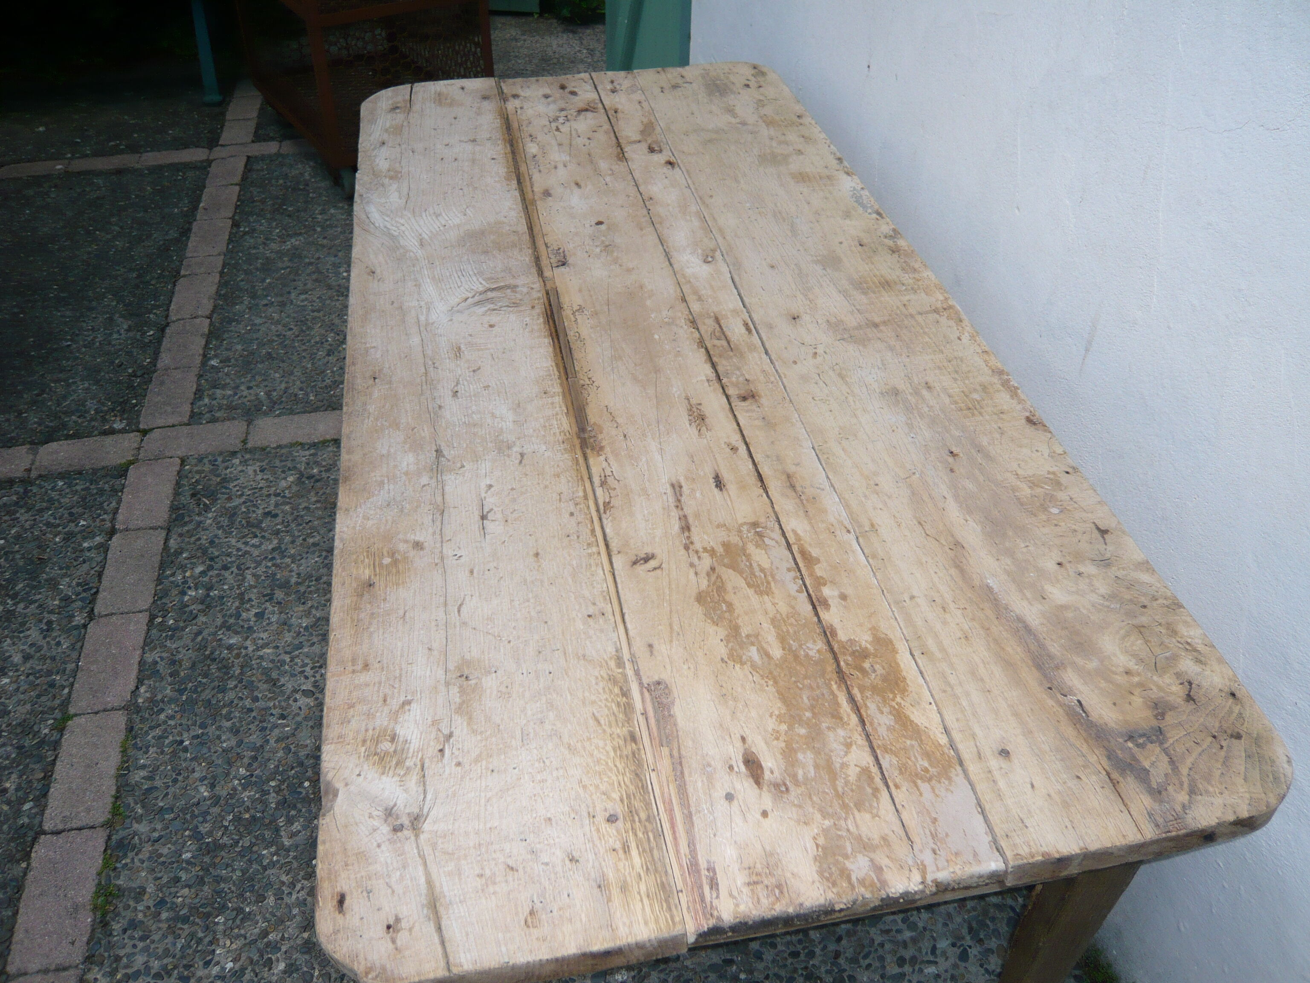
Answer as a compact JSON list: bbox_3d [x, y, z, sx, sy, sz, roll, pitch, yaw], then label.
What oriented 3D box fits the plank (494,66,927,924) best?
[{"bbox_3d":[-0.049,-0.244,1.462,0.183,0.031,1.754,-8,42,-8],"label":"plank"}]

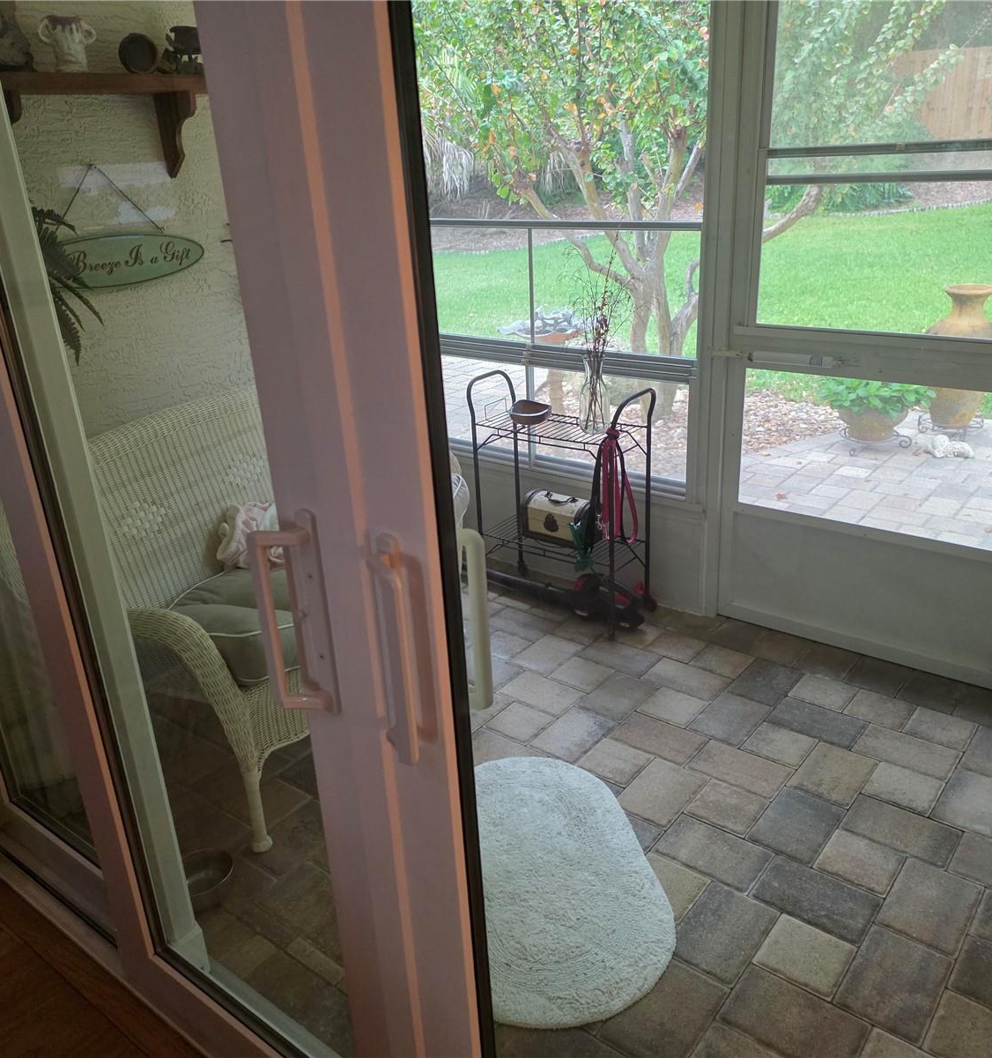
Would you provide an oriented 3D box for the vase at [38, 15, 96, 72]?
[{"bbox_3d":[-1.092,-1.231,2.398,0.142,0.132,0.095,-21,28,-37],"label":"vase"}]

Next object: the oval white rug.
[{"bbox_3d":[0.083,0.736,2.033,0.507,0.022,0.797,-6,23,-9],"label":"oval white rug"}]

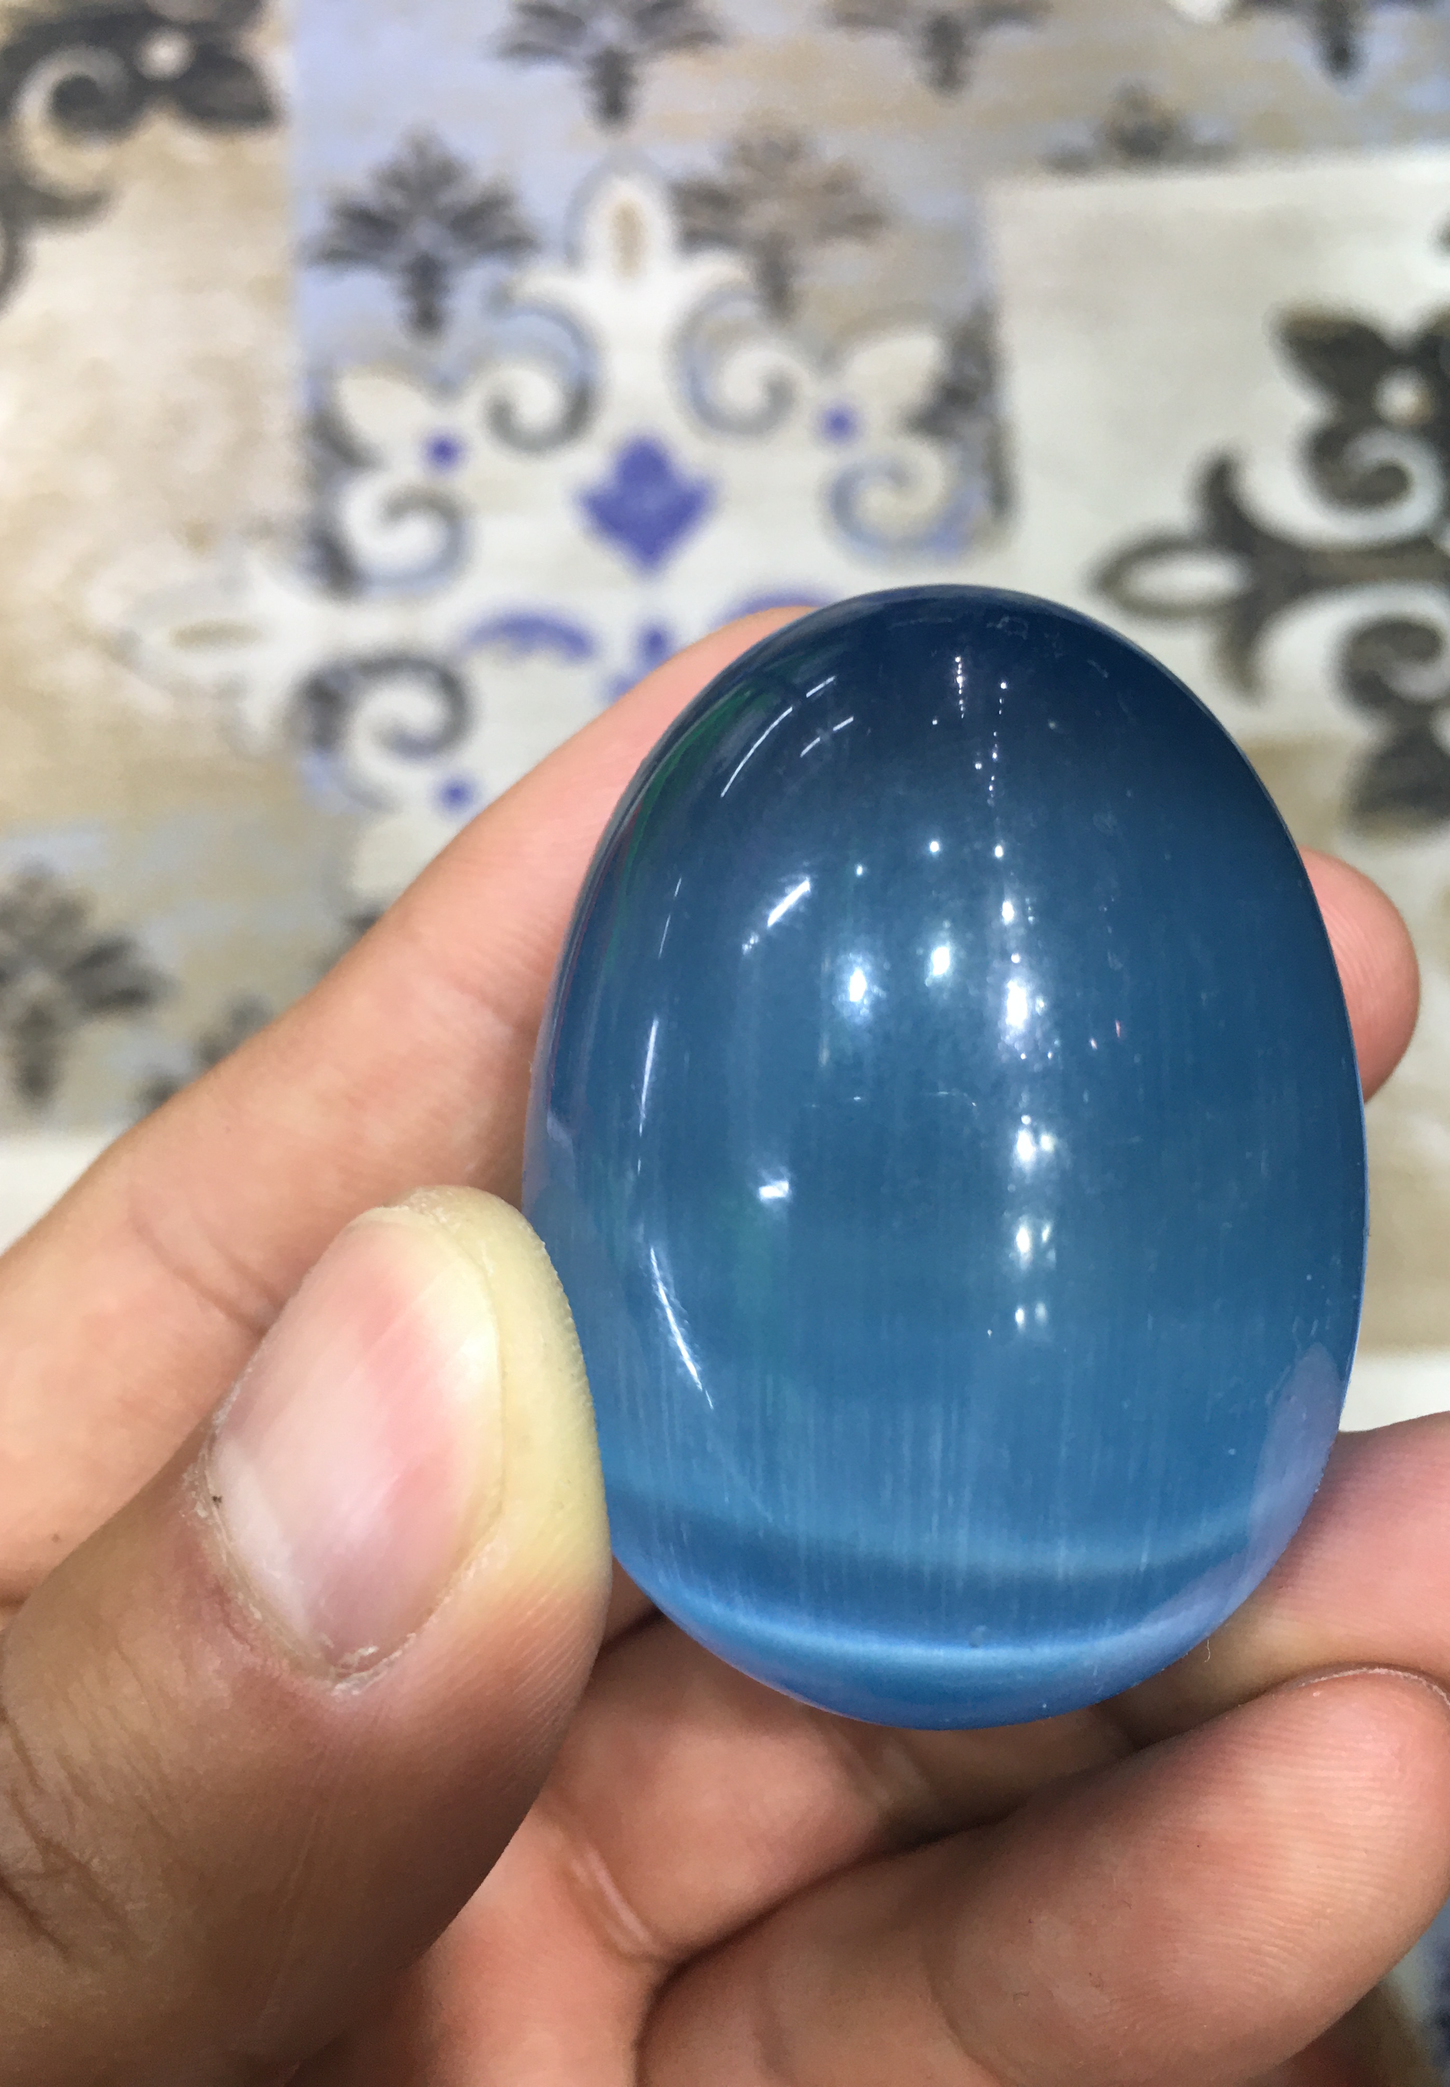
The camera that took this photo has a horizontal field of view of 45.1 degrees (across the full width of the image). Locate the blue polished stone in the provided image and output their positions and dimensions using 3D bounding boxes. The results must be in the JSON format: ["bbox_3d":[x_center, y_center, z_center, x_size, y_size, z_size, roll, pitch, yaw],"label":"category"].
[{"bbox_3d":[0.010,0.005,0.087,0.041,0.041,0.055,1,87,7],"label":"blue polished stone"}]

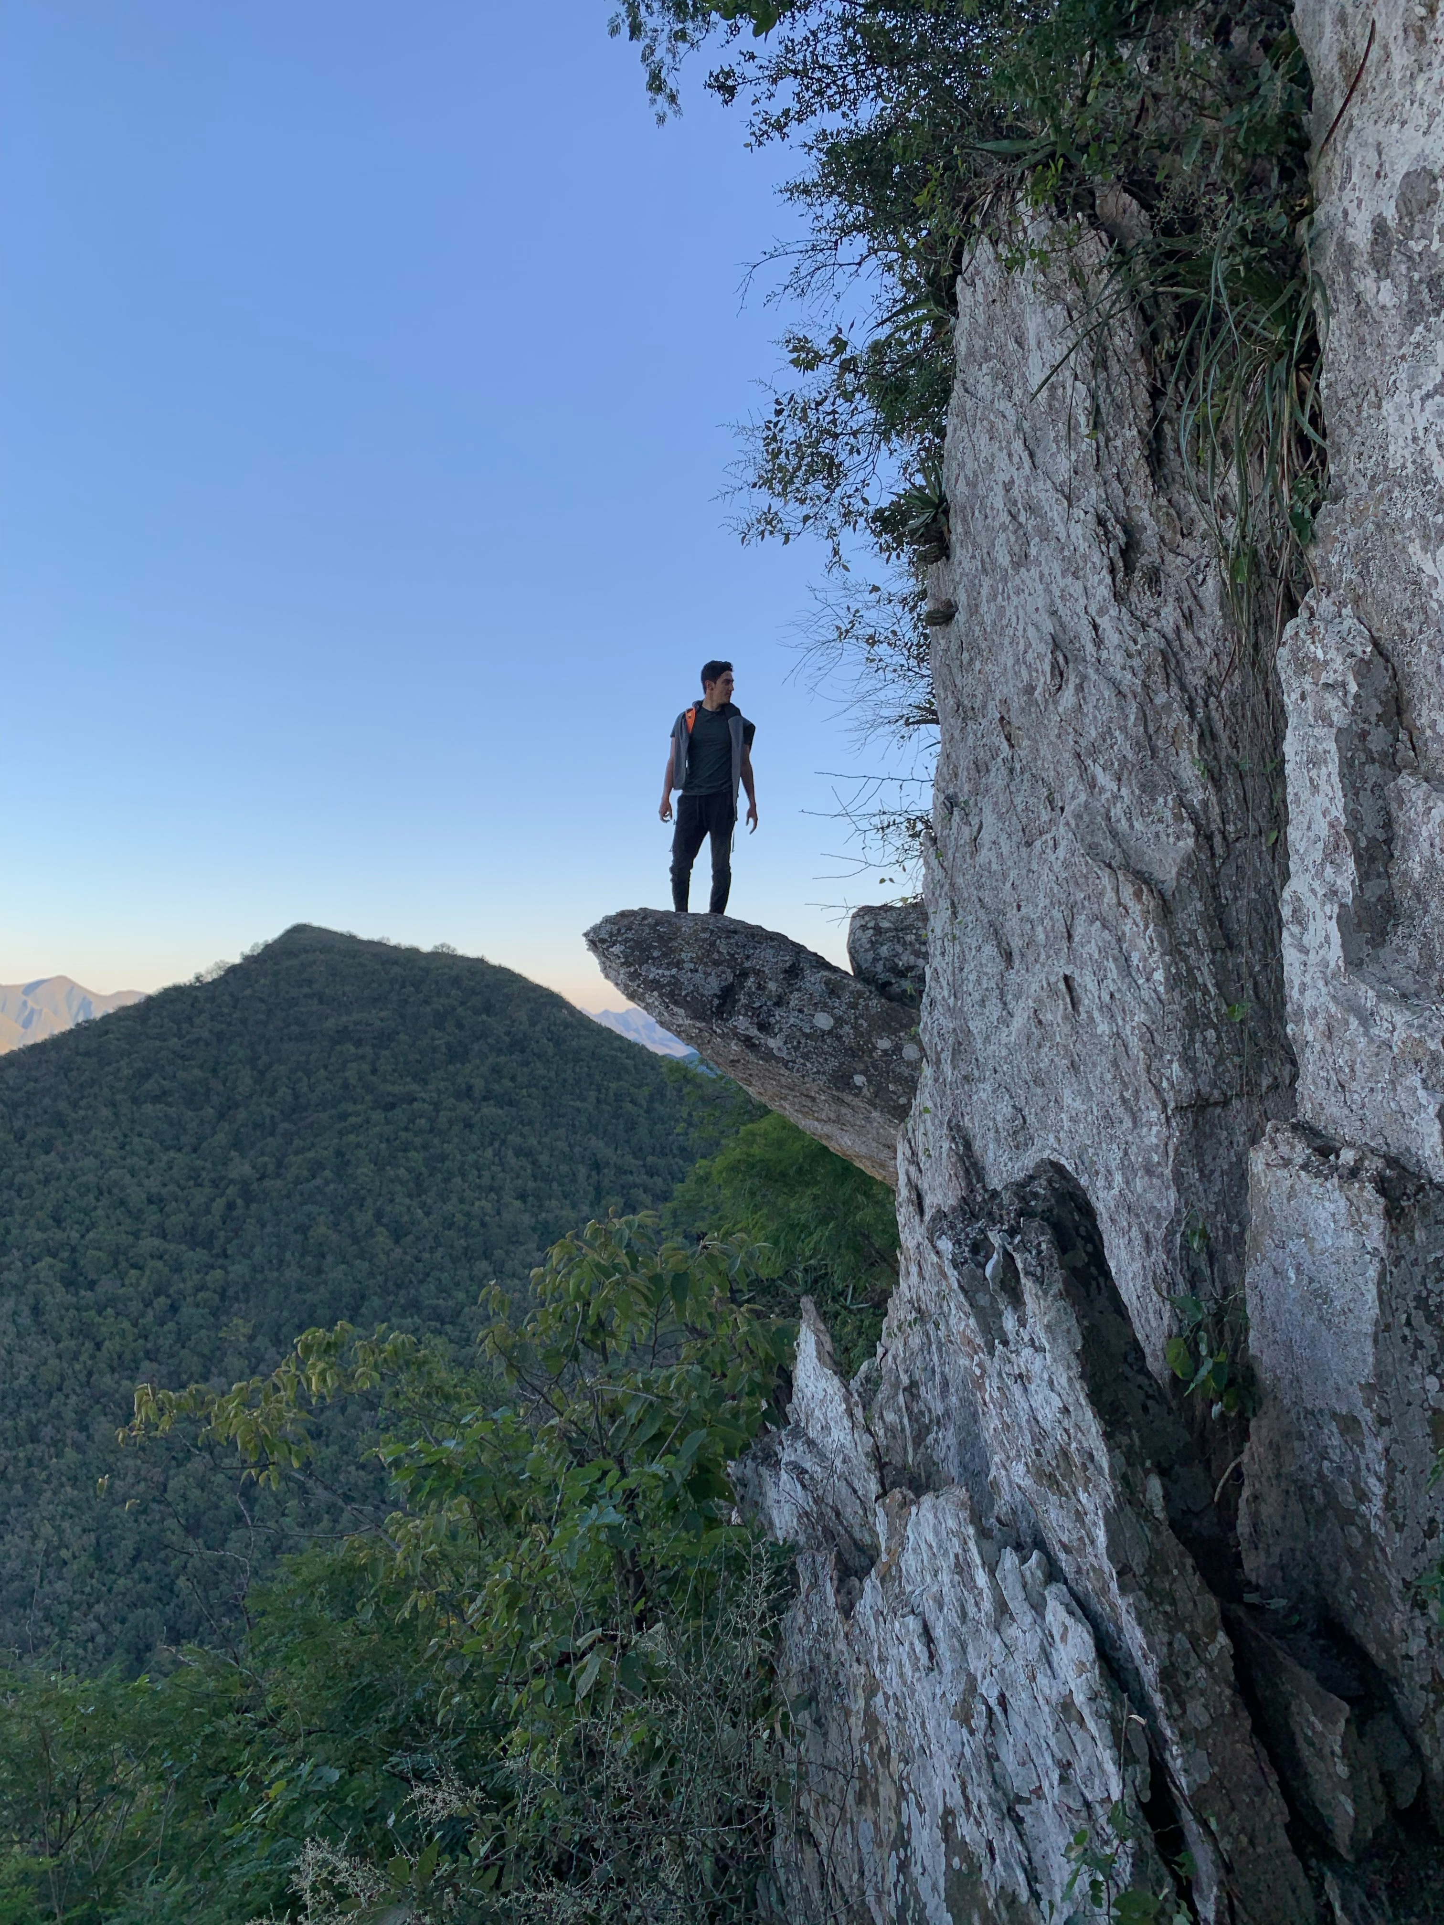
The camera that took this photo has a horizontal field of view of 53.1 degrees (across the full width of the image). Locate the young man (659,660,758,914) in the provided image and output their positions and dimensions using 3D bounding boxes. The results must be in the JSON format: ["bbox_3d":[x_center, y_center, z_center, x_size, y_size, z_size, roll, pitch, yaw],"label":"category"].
[{"bbox_3d":[-0.080,-1.040,9.200,0.620,1.760,0.360,-1,-5,7],"label":"young man"}]

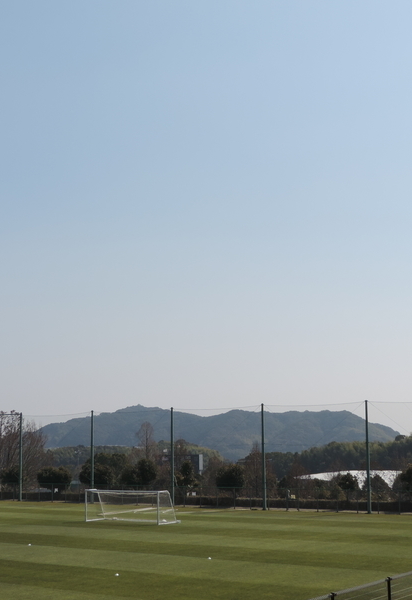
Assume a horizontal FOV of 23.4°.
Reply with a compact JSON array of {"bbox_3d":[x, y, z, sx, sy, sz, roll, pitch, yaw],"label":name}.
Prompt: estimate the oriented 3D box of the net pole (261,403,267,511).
[{"bbox_3d":[5.362,14.495,92.097,0.300,9.710,0.300,-6,-10,35],"label":"net pole"}]

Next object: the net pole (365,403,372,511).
[{"bbox_3d":[13.991,13.537,86.091,0.300,9.710,0.300,-6,-10,35],"label":"net pole"}]

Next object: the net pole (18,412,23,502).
[{"bbox_3d":[-20.528,17.368,110.114,0.300,9.710,0.300,-6,-10,35],"label":"net pole"}]

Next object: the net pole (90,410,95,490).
[{"bbox_3d":[-11.898,16.410,104.109,0.300,9.710,0.300,-6,-10,35],"label":"net pole"}]

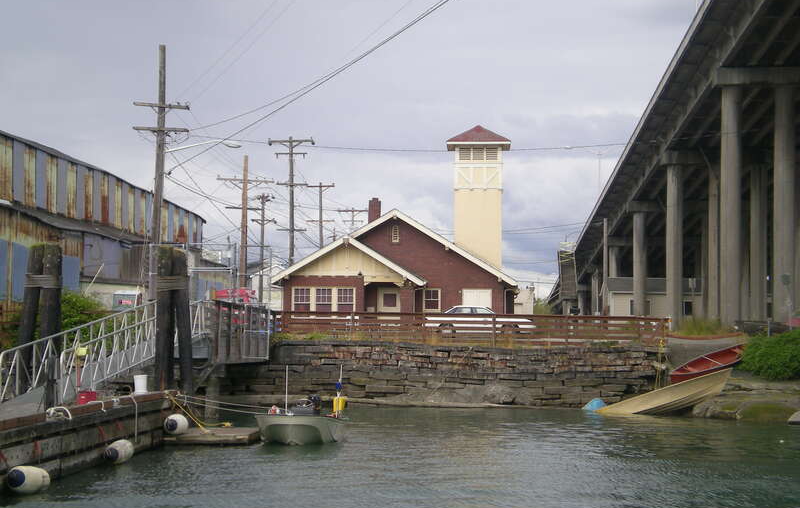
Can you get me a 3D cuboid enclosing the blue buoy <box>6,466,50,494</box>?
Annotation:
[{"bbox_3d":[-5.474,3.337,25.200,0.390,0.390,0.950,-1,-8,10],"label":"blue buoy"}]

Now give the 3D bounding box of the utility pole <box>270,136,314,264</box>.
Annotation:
[{"bbox_3d":[-7.296,-1.412,115.000,3.000,12.900,0.350,0,-2,0],"label":"utility pole"}]

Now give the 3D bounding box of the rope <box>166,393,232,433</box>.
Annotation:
[{"bbox_3d":[-4.865,3.846,41.500,1.550,0.970,1.700,0,-2,0],"label":"rope"}]

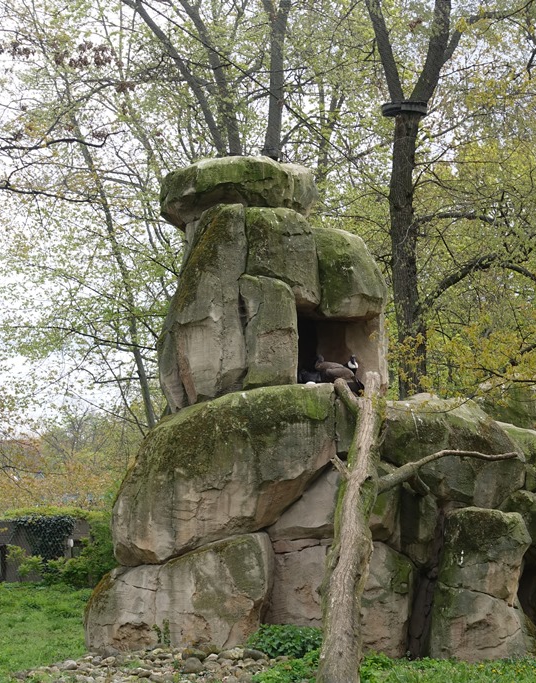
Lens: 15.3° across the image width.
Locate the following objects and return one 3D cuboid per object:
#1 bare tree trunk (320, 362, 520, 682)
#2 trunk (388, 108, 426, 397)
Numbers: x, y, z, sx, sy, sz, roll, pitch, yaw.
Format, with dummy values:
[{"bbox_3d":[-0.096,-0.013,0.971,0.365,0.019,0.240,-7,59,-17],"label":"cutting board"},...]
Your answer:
[{"bbox_3d":[1.851,2.358,25.200,2.499,5.237,0.750,9,-44,0],"label":"bare tree trunk"},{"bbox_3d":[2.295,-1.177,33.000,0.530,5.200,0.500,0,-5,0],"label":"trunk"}]

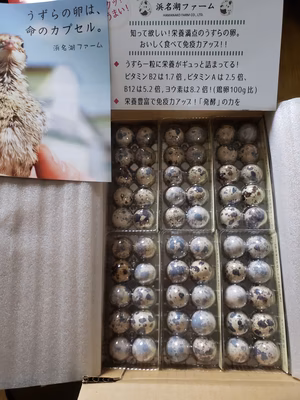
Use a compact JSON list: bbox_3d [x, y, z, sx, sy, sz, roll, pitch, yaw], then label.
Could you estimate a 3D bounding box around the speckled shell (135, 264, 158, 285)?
[{"bbox_3d":[-0.006,0.085,0.351,0.025,0.032,0.025,-1,75,3],"label":"speckled shell"}]

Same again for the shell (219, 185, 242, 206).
[{"bbox_3d":[0.099,-0.005,0.369,0.025,0.032,0.025,-1,75,3],"label":"shell"}]

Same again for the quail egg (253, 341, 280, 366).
[{"bbox_3d":[0.128,0.168,0.332,0.027,0.032,0.027,-1,75,4],"label":"quail egg"}]

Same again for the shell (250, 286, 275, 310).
[{"bbox_3d":[0.129,0.112,0.346,0.026,0.032,0.026,-1,75,4],"label":"shell"}]

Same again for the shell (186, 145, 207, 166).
[{"bbox_3d":[0.061,-0.058,0.397,0.025,0.032,0.025,-1,75,4],"label":"shell"}]

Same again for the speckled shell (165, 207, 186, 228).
[{"bbox_3d":[0.030,0.021,0.367,0.025,0.032,0.025,-1,75,3],"label":"speckled shell"}]

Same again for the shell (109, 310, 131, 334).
[{"bbox_3d":[-0.035,0.142,0.351,0.025,0.032,0.025,-1,75,4],"label":"shell"}]

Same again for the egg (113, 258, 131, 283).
[{"bbox_3d":[-0.035,0.086,0.362,0.025,0.032,0.025,-1,75,3],"label":"egg"}]

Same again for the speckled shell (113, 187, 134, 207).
[{"bbox_3d":[-0.035,-0.005,0.388,0.025,0.032,0.025,-1,75,4],"label":"speckled shell"}]

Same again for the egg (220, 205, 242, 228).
[{"bbox_3d":[0.100,0.021,0.372,0.026,0.033,0.026,-1,75,4],"label":"egg"}]

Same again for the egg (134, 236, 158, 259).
[{"bbox_3d":[-0.006,0.059,0.368,0.027,0.032,0.027,-1,74,5],"label":"egg"}]

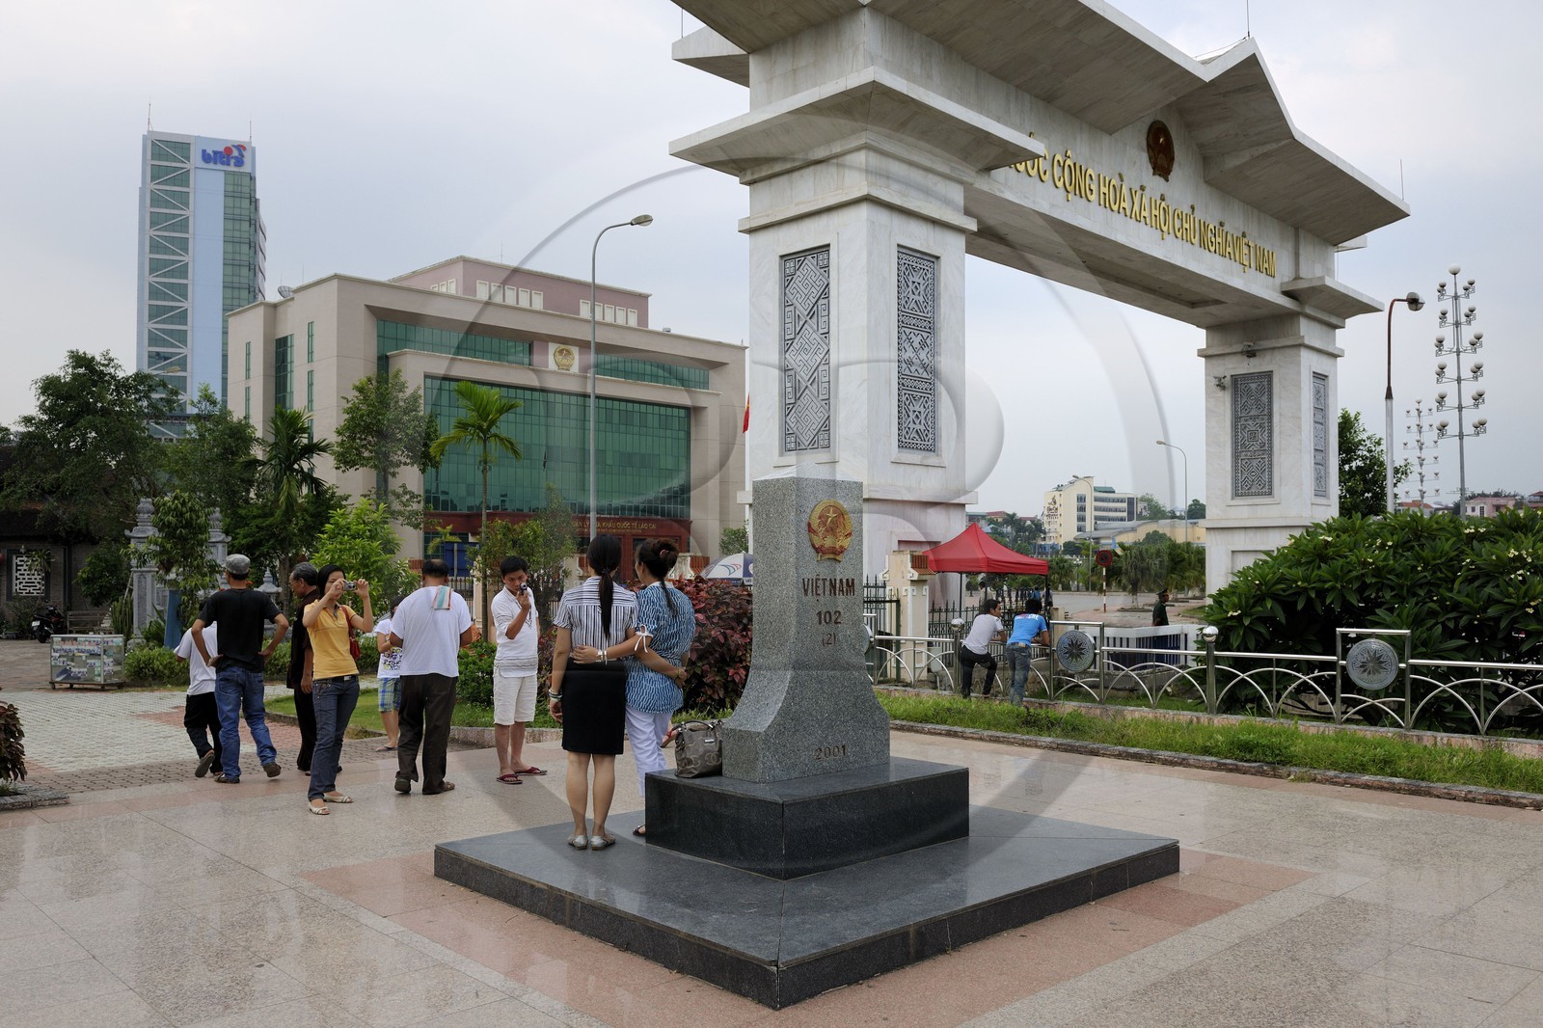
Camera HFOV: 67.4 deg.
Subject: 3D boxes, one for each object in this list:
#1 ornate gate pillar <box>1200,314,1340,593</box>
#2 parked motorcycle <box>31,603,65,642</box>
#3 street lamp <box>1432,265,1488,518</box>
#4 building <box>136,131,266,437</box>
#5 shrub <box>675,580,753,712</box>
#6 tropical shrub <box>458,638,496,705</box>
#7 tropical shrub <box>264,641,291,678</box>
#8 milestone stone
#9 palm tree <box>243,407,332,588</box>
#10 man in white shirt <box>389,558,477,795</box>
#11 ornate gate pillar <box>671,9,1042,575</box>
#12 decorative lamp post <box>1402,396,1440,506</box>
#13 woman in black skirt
[{"bbox_3d":[18.423,-1.372,42.558,3.800,10.850,3.800,3,-4,-44],"label":"ornate gate pillar"},{"bbox_3d":[-16.799,2.496,26.912,0.700,1.050,1.850,1,-3,-20],"label":"parked motorcycle"},{"bbox_3d":[23.315,-2.233,39.149,1.700,12.150,1.700,-2,-3,31],"label":"street lamp"},{"bbox_3d":[-86.867,-21.973,176.231,16.500,66.000,18.000,1,-3,-20],"label":"building"},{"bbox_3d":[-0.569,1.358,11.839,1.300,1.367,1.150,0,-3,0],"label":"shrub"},{"bbox_3d":[-3.115,1.676,12.344,0.620,0.745,0.600,0,-3,0],"label":"tropical shrub"},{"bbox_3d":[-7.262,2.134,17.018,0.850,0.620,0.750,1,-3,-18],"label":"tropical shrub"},{"bbox_3d":[0.203,0.536,6.189,0.958,1.638,0.296,2,-4,-43],"label":"milestone stone"},{"bbox_3d":[-10.466,0.279,25.015,2.000,5.200,2.000,1,-3,-24],"label":"palm tree"},{"bbox_3d":[-2.427,1.144,8.314,0.600,1.645,0.420,0,-3,-9],"label":"man in white shirt"},{"bbox_3d":[1.983,-3.684,26.314,6.013,13.631,6.013,3,-4,-45],"label":"ornate gate pillar"},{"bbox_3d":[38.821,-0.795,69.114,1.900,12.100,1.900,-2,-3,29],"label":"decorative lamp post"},{"bbox_3d":[-0.930,0.909,6.053,0.470,1.592,0.340,1,-3,-12],"label":"woman in black skirt"}]

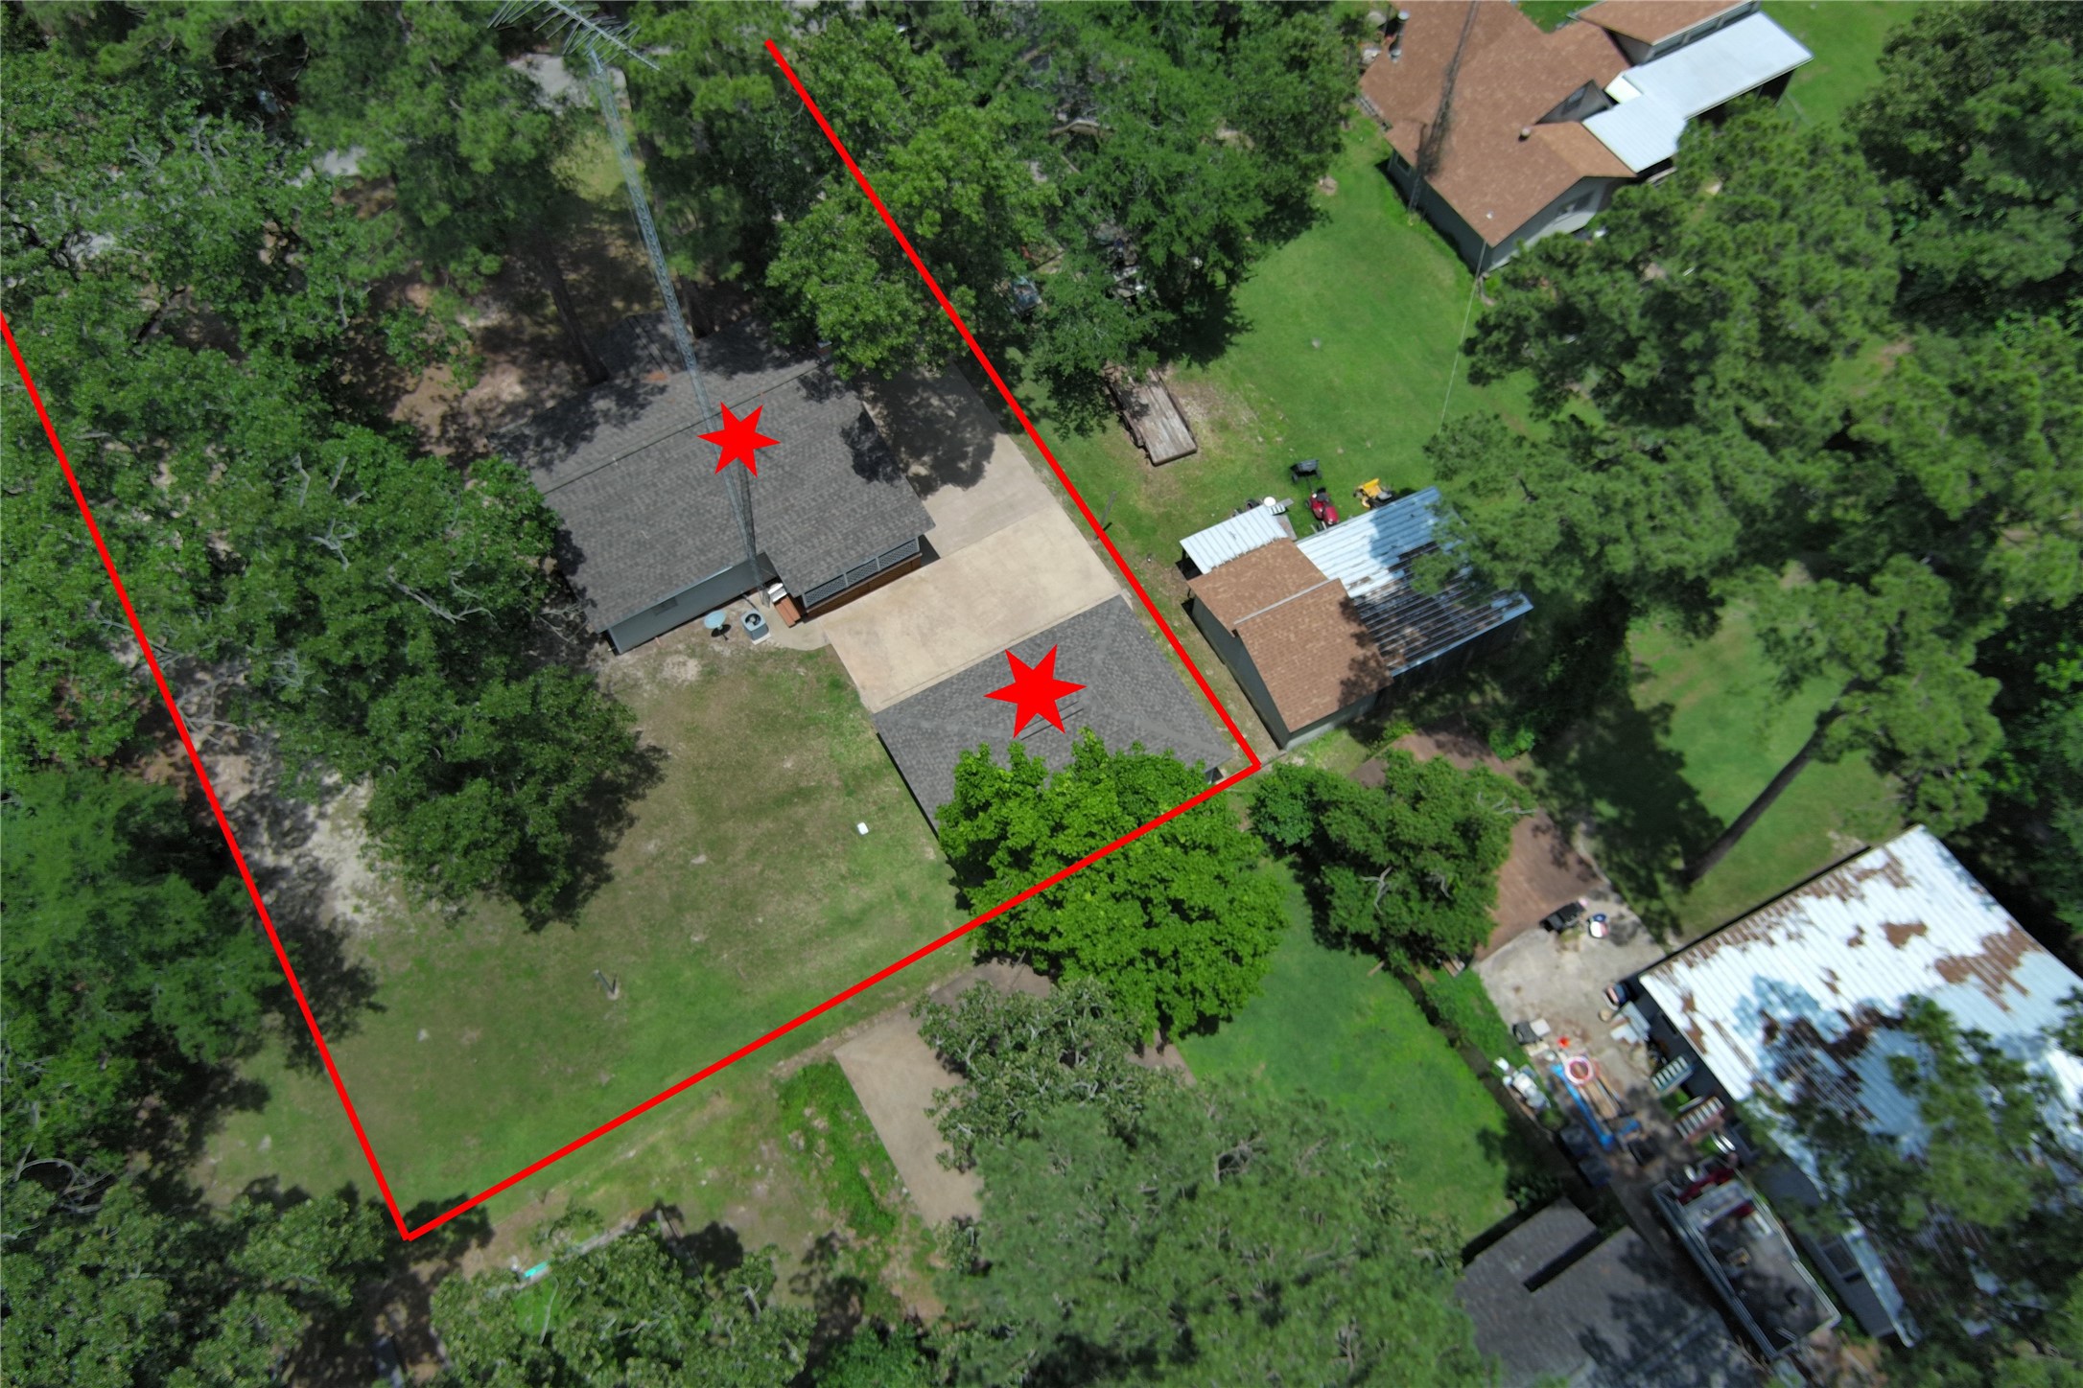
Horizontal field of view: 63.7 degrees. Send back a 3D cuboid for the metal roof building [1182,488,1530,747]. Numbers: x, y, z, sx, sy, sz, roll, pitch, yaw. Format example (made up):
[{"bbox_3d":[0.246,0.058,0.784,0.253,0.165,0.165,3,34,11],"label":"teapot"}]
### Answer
[{"bbox_3d":[11.019,-3.884,60.535,10.240,3.450,8.590,-25,66,-12],"label":"metal roof building"}]

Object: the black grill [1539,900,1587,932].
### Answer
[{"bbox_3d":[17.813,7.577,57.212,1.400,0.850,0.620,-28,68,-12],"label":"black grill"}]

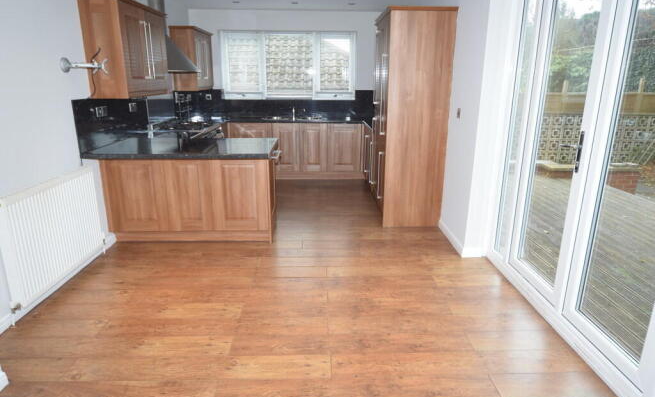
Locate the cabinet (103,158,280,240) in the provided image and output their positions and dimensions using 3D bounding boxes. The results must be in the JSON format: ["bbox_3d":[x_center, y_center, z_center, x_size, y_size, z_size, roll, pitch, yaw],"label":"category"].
[{"bbox_3d":[-1.290,-0.074,3.989,1.513,0.861,0.639,0,17,-1],"label":"cabinet"}]

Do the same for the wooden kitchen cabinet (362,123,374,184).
[{"bbox_3d":[0.853,-0.535,5.557,0.594,0.861,1.049,0,17,-1],"label":"wooden kitchen cabinet"}]

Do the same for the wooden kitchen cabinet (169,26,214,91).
[{"bbox_3d":[-1.925,-1.996,5.802,0.332,0.817,0.901,0,17,-1],"label":"wooden kitchen cabinet"}]

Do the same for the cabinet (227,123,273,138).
[{"bbox_3d":[-1.159,-0.769,6.298,0.663,0.861,0.614,0,17,-1],"label":"cabinet"}]

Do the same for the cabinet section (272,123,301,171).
[{"bbox_3d":[-0.609,-0.826,6.178,0.405,0.718,0.580,0,17,-1],"label":"cabinet section"}]

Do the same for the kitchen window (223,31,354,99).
[{"bbox_3d":[-0.598,-2.077,6.300,2.096,1.014,0.099,0,17,-1],"label":"kitchen window"}]

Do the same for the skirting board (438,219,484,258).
[{"bbox_3d":[1.281,0.366,3.894,0.208,0.099,0.772,0,17,-1],"label":"skirting board"}]

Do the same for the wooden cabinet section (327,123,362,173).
[{"bbox_3d":[0.251,-0.830,6.191,0.505,0.718,0.580,0,17,-1],"label":"wooden cabinet section"}]

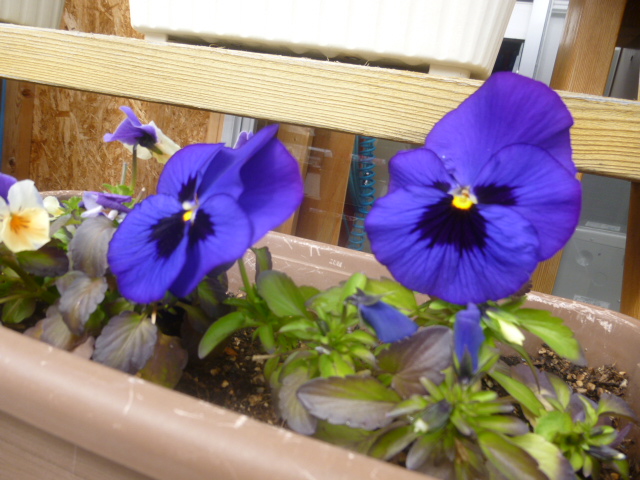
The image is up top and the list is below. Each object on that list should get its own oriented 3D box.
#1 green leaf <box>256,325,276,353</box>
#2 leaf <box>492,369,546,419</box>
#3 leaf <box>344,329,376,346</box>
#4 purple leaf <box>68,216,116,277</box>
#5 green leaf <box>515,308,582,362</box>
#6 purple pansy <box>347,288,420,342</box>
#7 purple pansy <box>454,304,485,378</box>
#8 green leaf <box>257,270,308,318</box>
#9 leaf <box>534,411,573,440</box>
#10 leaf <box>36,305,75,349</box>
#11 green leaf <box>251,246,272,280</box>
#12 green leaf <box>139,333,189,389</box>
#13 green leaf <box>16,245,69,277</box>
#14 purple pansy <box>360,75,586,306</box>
[{"bbox_3d":[-0.023,0.043,0.200,0.008,0.013,0.004,-11,-25,-5],"label":"green leaf"},{"bbox_3d":[0.073,0.058,0.172,0.027,0.006,0.010,36,39,12],"label":"leaf"},{"bbox_3d":[0.017,0.041,0.195,0.009,0.007,0.012,-2,17,-40],"label":"leaf"},{"bbox_3d":[-0.116,0.003,0.235,0.025,0.031,0.009,6,-12,13],"label":"purple leaf"},{"bbox_3d":[0.107,0.045,0.215,0.034,0.014,0.014,24,28,-19],"label":"green leaf"},{"bbox_3d":[0.026,0.031,0.190,0.028,0.017,0.015,31,20,27],"label":"purple pansy"},{"bbox_3d":[0.053,0.036,0.165,0.011,0.025,0.011,0,6,0],"label":"purple pansy"},{"bbox_3d":[-0.017,0.025,0.215,0.018,0.028,0.008,-25,-12,-13],"label":"green leaf"},{"bbox_3d":[0.080,0.063,0.158,0.013,0.009,0.012,1,37,-8],"label":"leaf"},{"bbox_3d":[-0.100,0.033,0.175,0.014,0.017,0.007,17,-19,7],"label":"leaf"},{"bbox_3d":[-0.034,0.013,0.265,0.012,0.020,0.008,2,6,18],"label":"green leaf"},{"bbox_3d":[-0.057,0.044,0.168,0.019,0.021,0.008,-4,-18,-7],"label":"green leaf"},{"bbox_3d":[-0.138,0.010,0.230,0.025,0.014,0.010,4,18,-7],"label":"green leaf"},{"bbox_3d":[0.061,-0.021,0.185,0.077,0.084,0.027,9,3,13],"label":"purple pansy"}]

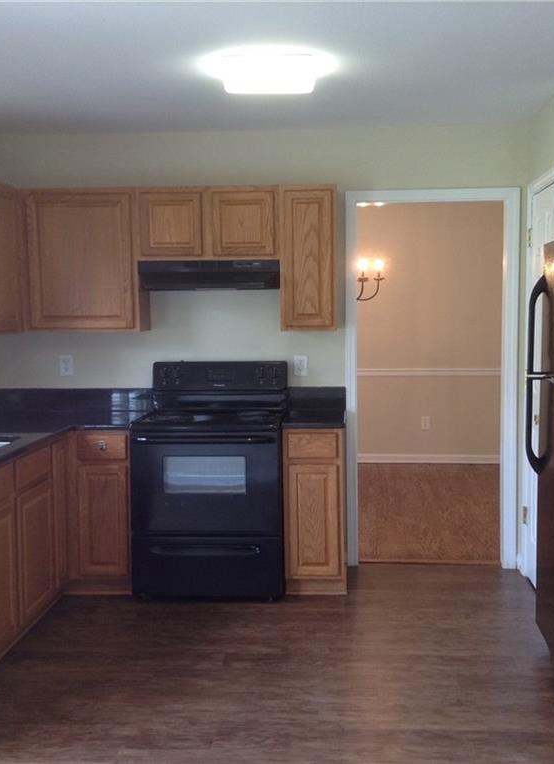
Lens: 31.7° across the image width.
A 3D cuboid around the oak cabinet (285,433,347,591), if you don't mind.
[{"bbox_3d":[0.210,0.643,5.202,0.313,0.876,0.630,0,5,4],"label":"oak cabinet"}]

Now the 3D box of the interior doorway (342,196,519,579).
[{"bbox_3d":[0.870,-0.004,5.471,0.946,2.106,0.140,0,5,4],"label":"interior doorway"}]

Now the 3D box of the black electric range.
[{"bbox_3d":[-0.329,0.501,5.187,0.758,1.173,0.670,0,5,4],"label":"black electric range"}]

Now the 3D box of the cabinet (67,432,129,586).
[{"bbox_3d":[-0.876,0.649,5.277,0.348,0.876,0.630,0,5,4],"label":"cabinet"}]

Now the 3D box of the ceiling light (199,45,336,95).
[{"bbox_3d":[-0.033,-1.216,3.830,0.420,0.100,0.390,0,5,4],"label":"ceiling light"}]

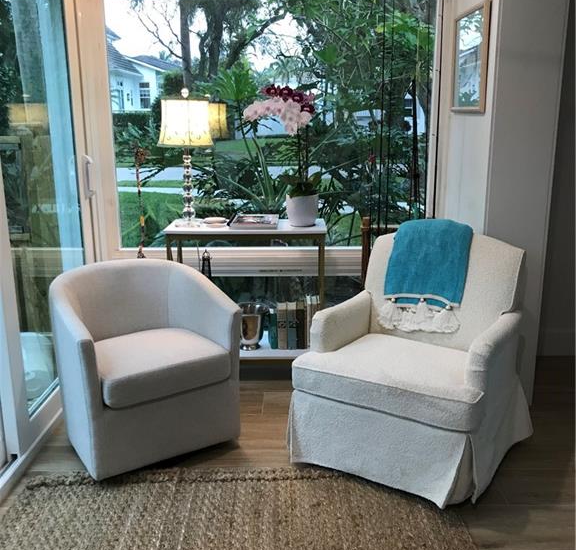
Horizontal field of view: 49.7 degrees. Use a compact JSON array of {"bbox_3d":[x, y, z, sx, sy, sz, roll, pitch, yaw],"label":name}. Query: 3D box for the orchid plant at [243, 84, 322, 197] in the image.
[{"bbox_3d":[-0.025,-0.645,2.993,0.385,0.530,0.240,0,14,0],"label":"orchid plant"}]

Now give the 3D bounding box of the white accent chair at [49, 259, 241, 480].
[{"bbox_3d":[-0.690,0.366,2.935,0.720,0.770,0.760,-8,16,-29],"label":"white accent chair"}]

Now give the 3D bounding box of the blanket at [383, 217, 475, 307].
[{"bbox_3d":[0.657,-0.069,2.913,0.380,0.360,0.240,7,15,27],"label":"blanket"}]

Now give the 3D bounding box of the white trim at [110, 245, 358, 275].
[{"bbox_3d":[-0.165,-0.073,3.400,1.600,0.165,0.080,0,14,0],"label":"white trim"}]

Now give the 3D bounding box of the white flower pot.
[{"bbox_3d":[0.072,-0.325,3.090,0.160,0.155,0.160,0,14,0],"label":"white flower pot"}]

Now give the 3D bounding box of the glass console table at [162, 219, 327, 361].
[{"bbox_3d":[-0.199,0.209,3.222,0.780,0.945,0.360,0,14,0],"label":"glass console table"}]

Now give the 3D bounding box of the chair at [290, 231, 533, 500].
[{"bbox_3d":[0.559,0.316,2.770,0.800,0.940,0.850,7,15,27],"label":"chair"}]

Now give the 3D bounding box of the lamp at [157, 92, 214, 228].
[{"bbox_3d":[-0.494,-0.568,3.035,0.265,0.660,0.265,0,14,0],"label":"lamp"}]

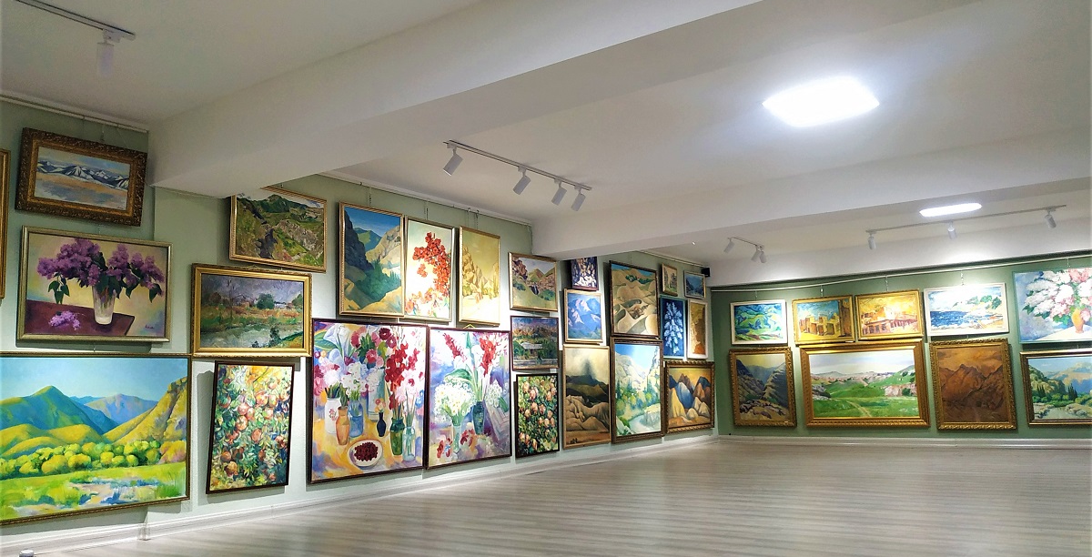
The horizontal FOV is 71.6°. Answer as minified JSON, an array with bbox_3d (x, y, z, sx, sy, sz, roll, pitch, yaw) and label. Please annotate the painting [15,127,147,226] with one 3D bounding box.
[{"bbox_3d":[-3.275,-0.695,5.357,0.070,0.552,0.797,-1,-6,38],"label":"painting"}]

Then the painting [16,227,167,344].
[{"bbox_3d":[-2.932,0.063,4.992,0.045,0.703,0.900,-6,-9,37],"label":"painting"}]

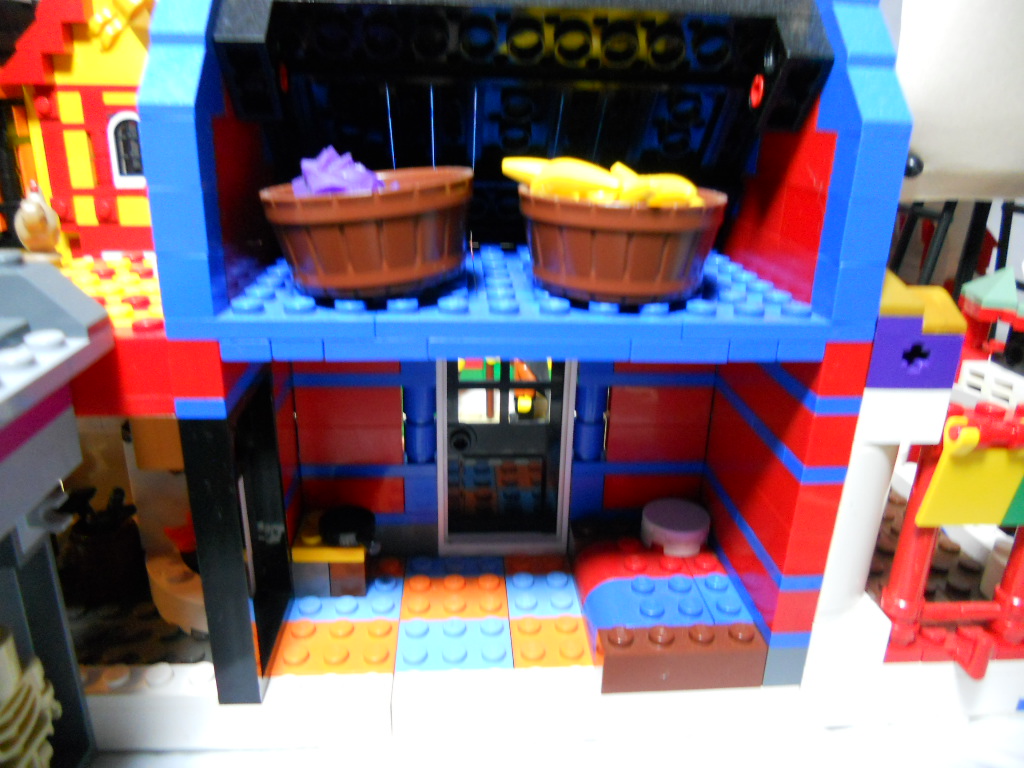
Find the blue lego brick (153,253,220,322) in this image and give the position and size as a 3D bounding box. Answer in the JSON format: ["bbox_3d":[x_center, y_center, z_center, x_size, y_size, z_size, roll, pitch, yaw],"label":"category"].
[{"bbox_3d":[-0.049,-0.016,0.123,0.008,0.010,0.008,0,21,-4],"label":"blue lego brick"}]

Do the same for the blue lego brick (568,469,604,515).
[{"bbox_3d":[0.018,0.025,0.194,0.008,0.010,0.008,0,21,-5],"label":"blue lego brick"}]

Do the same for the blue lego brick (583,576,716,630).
[{"bbox_3d":[0.028,0.048,0.166,0.024,0.011,0.016,0,21,-4],"label":"blue lego brick"}]

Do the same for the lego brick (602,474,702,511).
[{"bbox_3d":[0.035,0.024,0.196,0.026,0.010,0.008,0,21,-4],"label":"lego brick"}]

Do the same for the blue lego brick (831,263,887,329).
[{"bbox_3d":[0.055,-0.016,0.131,0.008,0.010,0.008,0,21,-5],"label":"blue lego brick"}]

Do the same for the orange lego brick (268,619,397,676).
[{"bbox_3d":[-0.036,0.057,0.165,0.024,0.011,0.016,0,21,-4],"label":"orange lego brick"}]

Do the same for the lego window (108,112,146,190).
[{"bbox_3d":[-0.133,-0.082,0.280,0.016,0.026,0.008,3,21,2],"label":"lego window"}]

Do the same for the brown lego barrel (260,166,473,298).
[{"bbox_3d":[-0.023,-0.026,0.133,0.035,0.016,0.035,-6,22,-2],"label":"brown lego barrel"}]

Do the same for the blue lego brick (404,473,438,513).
[{"bbox_3d":[-0.022,0.024,0.192,0.008,0.010,0.008,0,21,-4],"label":"blue lego brick"}]

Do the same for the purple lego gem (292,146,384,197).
[{"bbox_3d":[-0.028,-0.034,0.130,0.015,0.011,0.013,0,21,-4],"label":"purple lego gem"}]

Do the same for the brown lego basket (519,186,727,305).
[{"bbox_3d":[0.019,-0.026,0.141,0.036,0.017,0.036,0,22,-5],"label":"brown lego basket"}]

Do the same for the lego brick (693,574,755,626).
[{"bbox_3d":[0.044,0.049,0.168,0.008,0.011,0.016,0,21,-4],"label":"lego brick"}]

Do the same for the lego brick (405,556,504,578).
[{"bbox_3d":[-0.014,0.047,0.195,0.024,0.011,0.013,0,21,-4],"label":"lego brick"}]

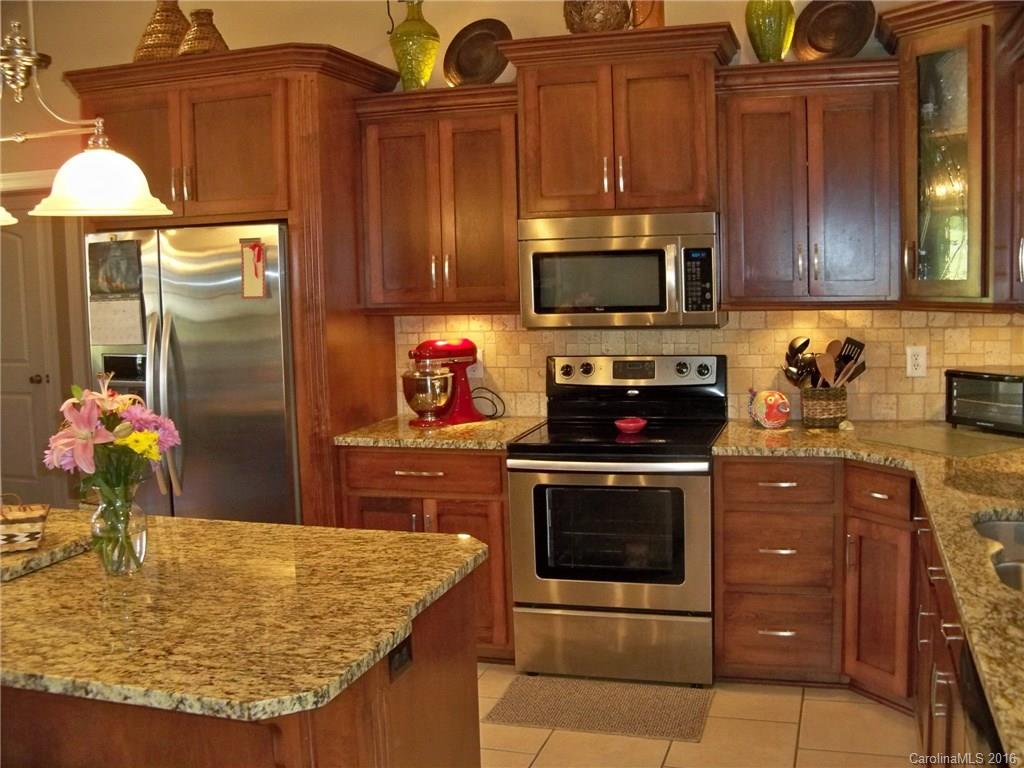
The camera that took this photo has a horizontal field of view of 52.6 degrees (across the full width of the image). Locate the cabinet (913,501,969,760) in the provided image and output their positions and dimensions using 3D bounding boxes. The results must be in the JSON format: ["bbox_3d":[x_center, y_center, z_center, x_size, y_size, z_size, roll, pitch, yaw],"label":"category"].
[{"bbox_3d":[1.402,0.791,2.614,0.604,0.853,1.280,0,7,18],"label":"cabinet"}]

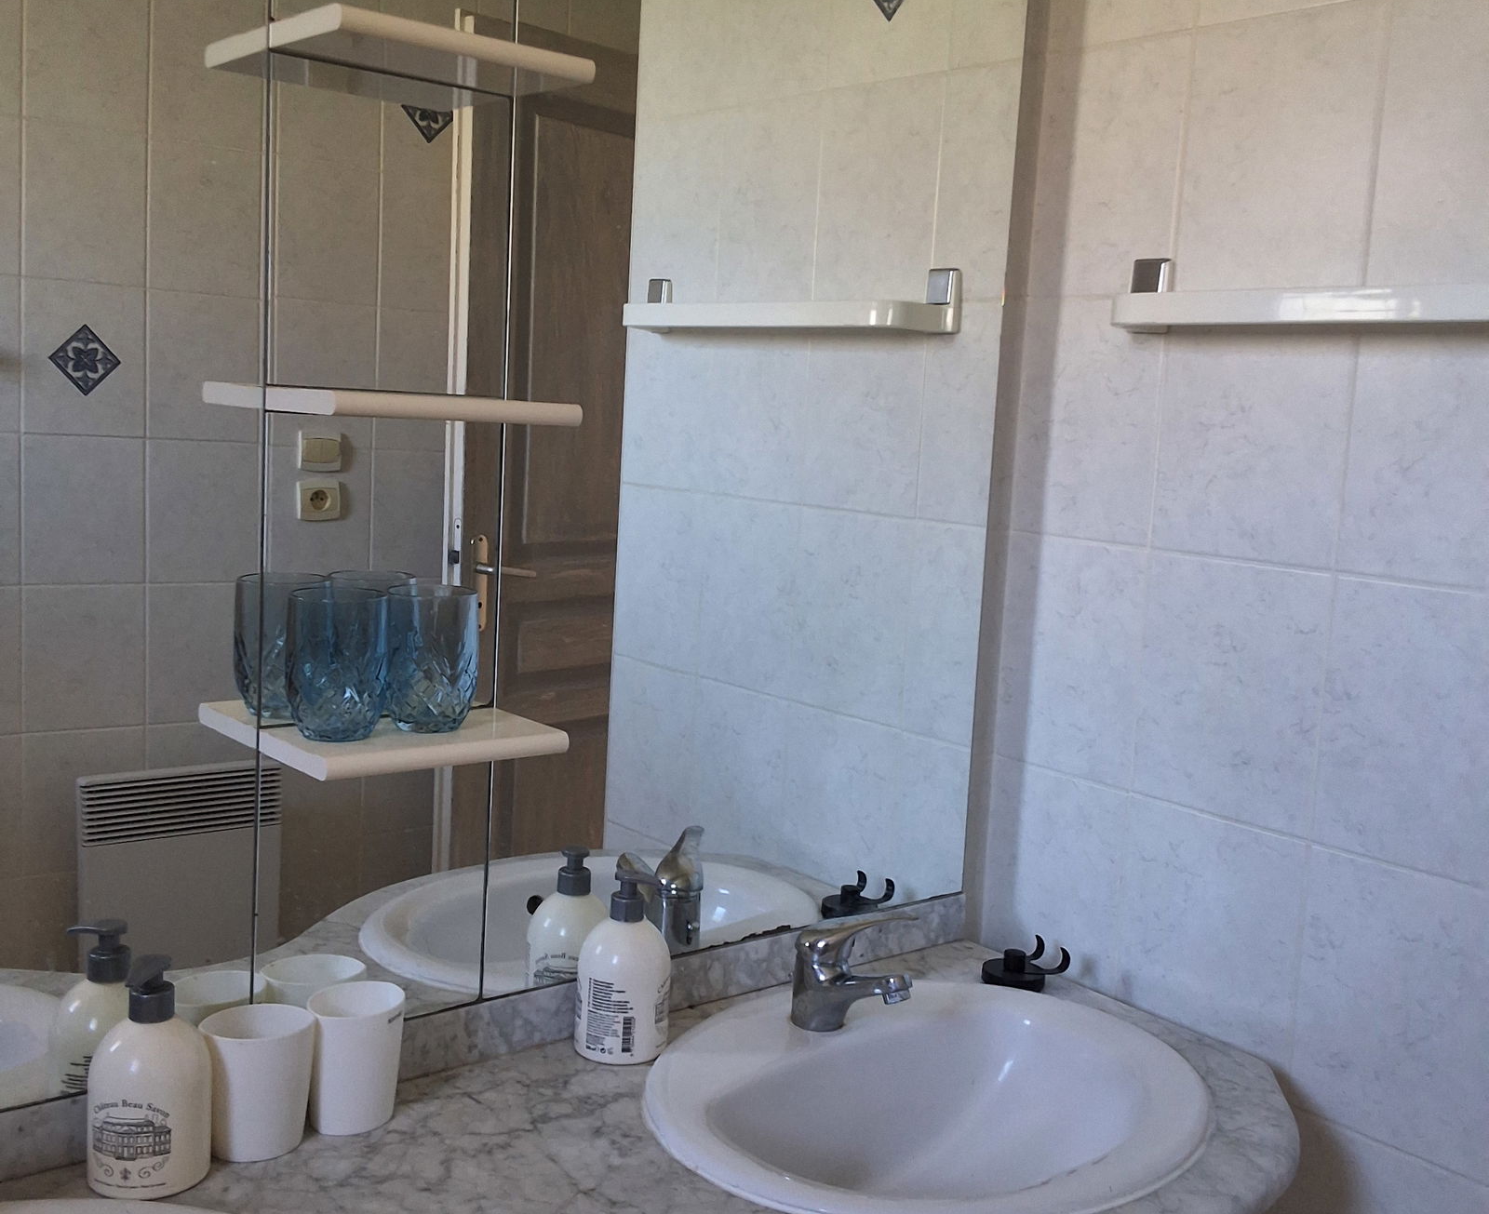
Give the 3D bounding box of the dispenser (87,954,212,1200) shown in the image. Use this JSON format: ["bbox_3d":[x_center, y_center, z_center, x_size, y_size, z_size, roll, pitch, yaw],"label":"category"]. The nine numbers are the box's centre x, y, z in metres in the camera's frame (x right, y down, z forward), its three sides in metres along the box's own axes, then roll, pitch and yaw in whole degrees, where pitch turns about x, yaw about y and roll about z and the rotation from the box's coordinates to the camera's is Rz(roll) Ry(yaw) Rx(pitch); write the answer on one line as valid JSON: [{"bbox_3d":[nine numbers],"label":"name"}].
[{"bbox_3d":[-0.420,0.327,1.138,0.082,0.162,0.082,4,7,10],"label":"dispenser"}]

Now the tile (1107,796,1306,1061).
[{"bbox_3d":[0.453,0.328,1.577,0.009,0.249,0.200,-3,9,-39],"label":"tile"}]

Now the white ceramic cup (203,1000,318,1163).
[{"bbox_3d":[-0.365,0.357,1.202,0.082,0.096,0.067,0,8,-24],"label":"white ceramic cup"}]

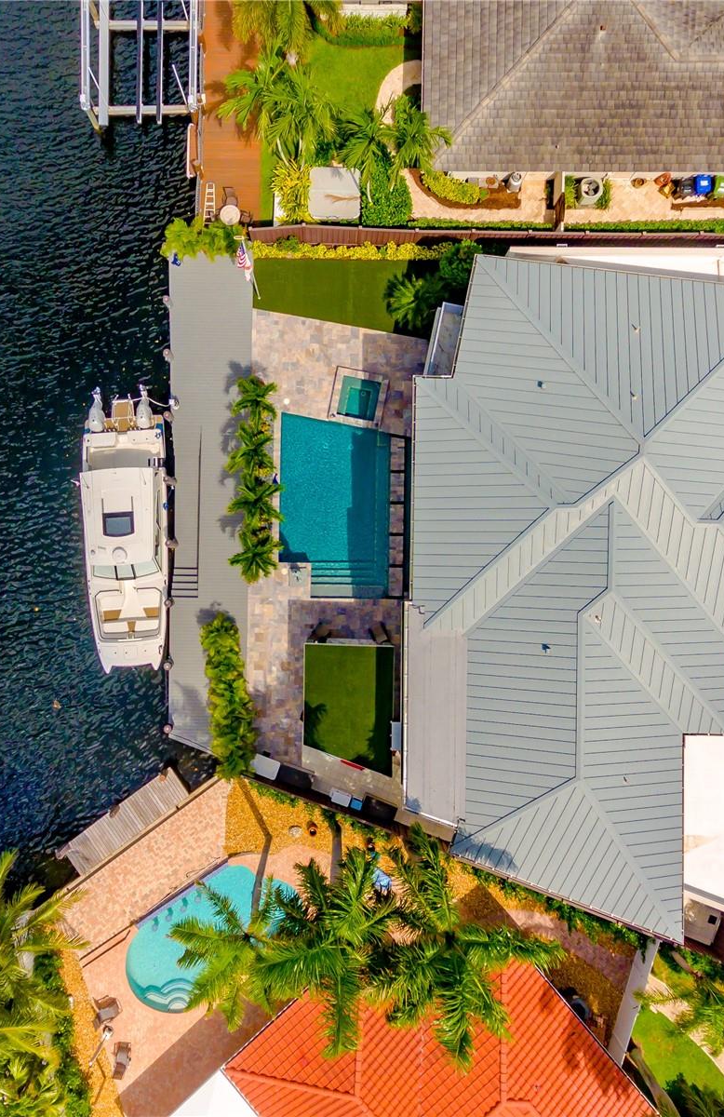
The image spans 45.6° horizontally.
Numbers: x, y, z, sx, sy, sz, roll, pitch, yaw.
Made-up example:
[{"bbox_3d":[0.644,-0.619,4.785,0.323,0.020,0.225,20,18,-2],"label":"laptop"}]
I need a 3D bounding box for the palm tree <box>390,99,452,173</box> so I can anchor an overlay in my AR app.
[{"bbox_3d":[2.261,-16.391,35.608,2.450,6.200,2.600,0,89,-1],"label":"palm tree"}]

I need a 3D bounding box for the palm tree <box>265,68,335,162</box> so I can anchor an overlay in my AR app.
[{"bbox_3d":[-2.471,-17.445,35.683,2.950,5.800,3.100,0,89,-2],"label":"palm tree"}]

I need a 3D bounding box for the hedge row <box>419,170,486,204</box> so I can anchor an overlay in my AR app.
[{"bbox_3d":[3.976,-16.490,38.456,2.650,0.750,0.850,18,89,-2],"label":"hedge row"}]

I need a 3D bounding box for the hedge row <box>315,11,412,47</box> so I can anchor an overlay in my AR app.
[{"bbox_3d":[0.031,-23.479,38.254,4.150,1.000,0.800,1,89,-2],"label":"hedge row"}]

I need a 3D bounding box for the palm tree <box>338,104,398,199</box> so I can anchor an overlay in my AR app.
[{"bbox_3d":[0.213,-15.942,35.274,2.500,6.800,2.800,0,89,-1],"label":"palm tree"}]

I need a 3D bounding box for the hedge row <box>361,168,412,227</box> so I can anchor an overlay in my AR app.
[{"bbox_3d":[1.079,-15.951,38.234,2.150,0.950,2.400,0,89,-2],"label":"hedge row"}]

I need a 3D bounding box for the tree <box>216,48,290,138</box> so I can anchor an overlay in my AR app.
[{"bbox_3d":[-4.028,-17.640,35.146,2.900,7.000,3.100,0,89,-1],"label":"tree"}]

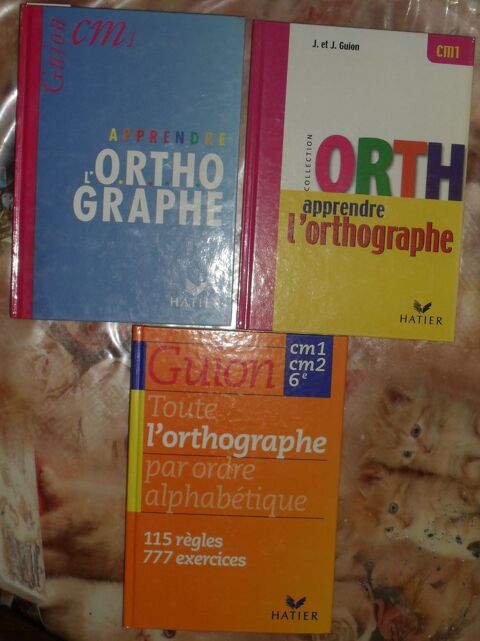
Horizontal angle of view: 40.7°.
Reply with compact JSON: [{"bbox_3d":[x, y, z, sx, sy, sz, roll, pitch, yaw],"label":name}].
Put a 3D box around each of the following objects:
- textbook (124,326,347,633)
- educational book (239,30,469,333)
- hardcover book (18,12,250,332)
[{"bbox_3d":[-0.005,0.132,0.534,0.172,0.013,0.245,3,93,-2],"label":"textbook"},{"bbox_3d":[0.092,-0.110,0.525,0.175,0.013,0.244,3,92,-2],"label":"educational book"},{"bbox_3d":[-0.089,-0.121,0.520,0.175,0.013,0.244,2,93,-2],"label":"hardcover book"}]

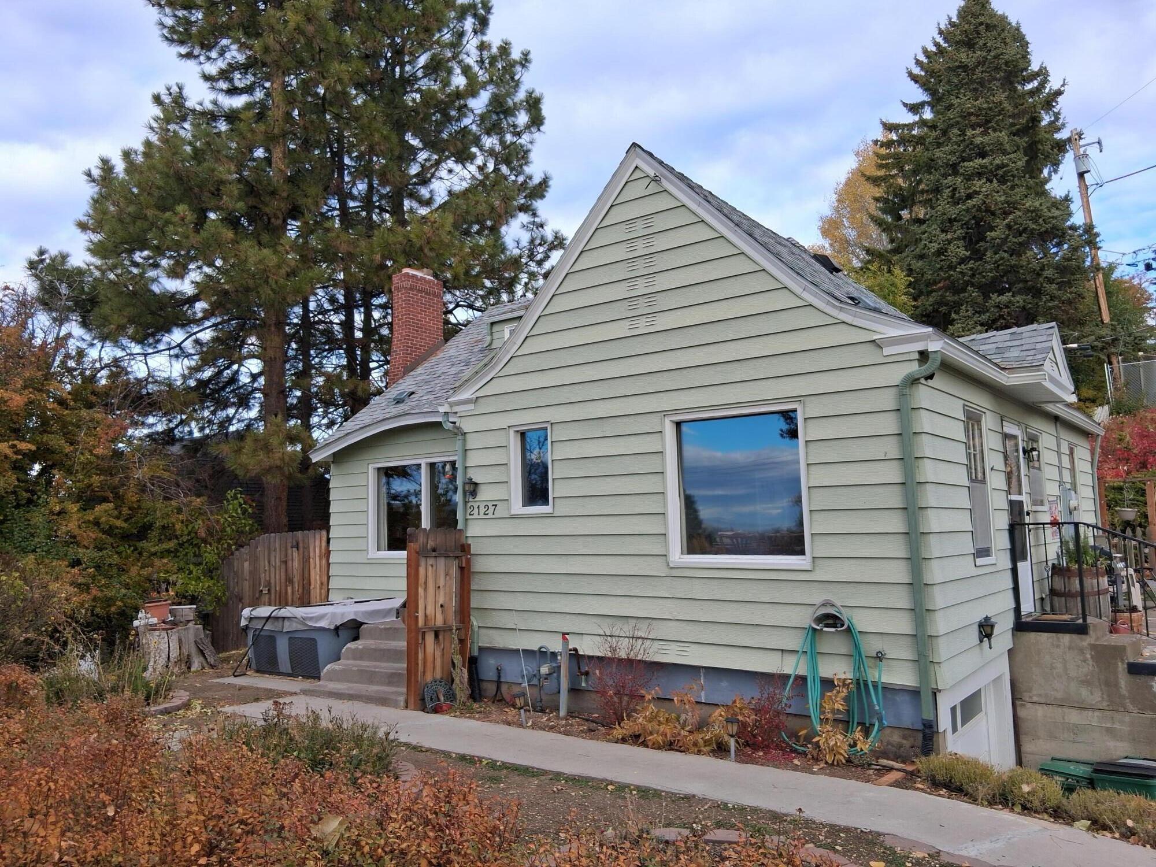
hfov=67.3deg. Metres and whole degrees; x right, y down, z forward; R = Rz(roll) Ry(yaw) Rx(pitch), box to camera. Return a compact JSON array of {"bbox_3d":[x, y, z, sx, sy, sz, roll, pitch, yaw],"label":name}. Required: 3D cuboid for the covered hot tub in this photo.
[{"bbox_3d":[-3.343,2.805,12.162,2.016,0.864,1.836,-6,-8,37],"label":"covered hot tub"}]

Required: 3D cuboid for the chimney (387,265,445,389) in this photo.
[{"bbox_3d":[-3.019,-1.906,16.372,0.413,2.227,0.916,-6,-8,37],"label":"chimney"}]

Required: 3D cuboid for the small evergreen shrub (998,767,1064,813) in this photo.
[{"bbox_3d":[3.015,2.355,5.777,0.377,0.263,0.415,-6,-8,37],"label":"small evergreen shrub"}]

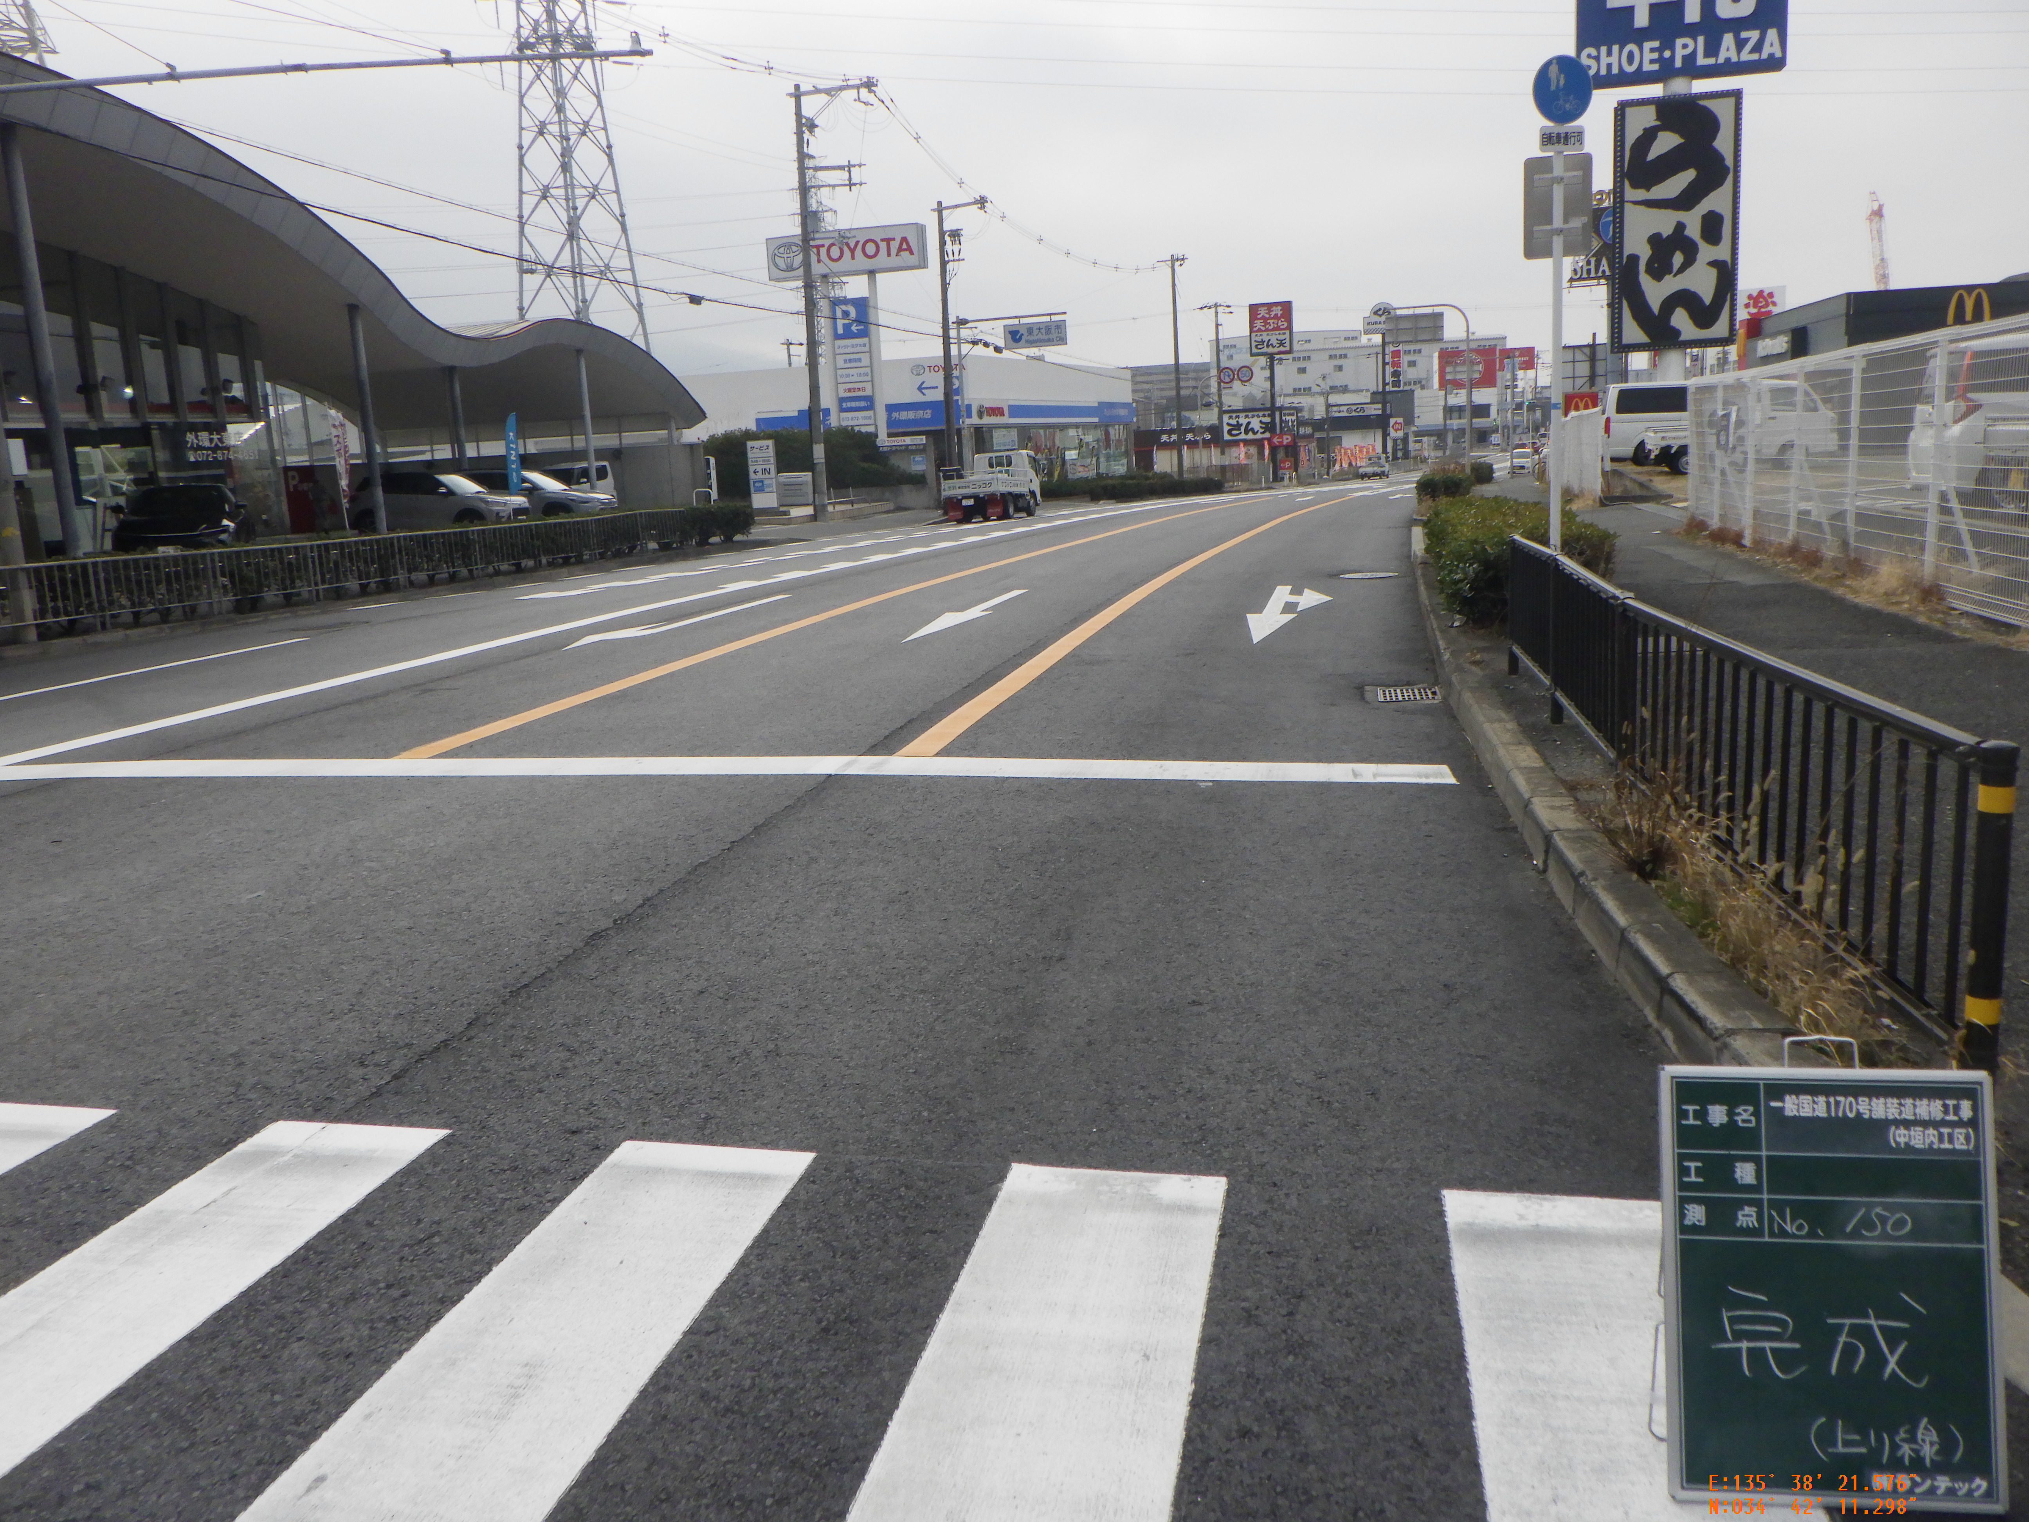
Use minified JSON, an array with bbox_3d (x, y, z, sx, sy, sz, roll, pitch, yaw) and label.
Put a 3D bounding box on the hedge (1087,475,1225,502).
[{"bbox_3d":[5.396,-10.394,62.225,1.200,0.750,10.533,3,12,29],"label":"hedge"}]

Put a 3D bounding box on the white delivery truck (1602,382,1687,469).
[{"bbox_3d":[16.345,-7.962,38.282,4.760,1.910,1.720,0,11,14],"label":"white delivery truck"}]

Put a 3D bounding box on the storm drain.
[{"bbox_3d":[2.346,-0.386,9.935,0.460,0.050,0.550,0,11,12],"label":"storm drain"}]

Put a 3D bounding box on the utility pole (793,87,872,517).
[{"bbox_3d":[-5.041,-13.341,47.849,3.000,12.372,0.600,3,12,26],"label":"utility pole"}]

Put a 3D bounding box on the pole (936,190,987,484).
[{"bbox_3d":[-1.836,-16.002,64.276,2.900,11.538,0.600,6,13,38],"label":"pole"}]

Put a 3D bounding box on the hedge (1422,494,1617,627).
[{"bbox_3d":[4.486,-2.014,15.439,1.200,0.680,8.400,0,11,13],"label":"hedge"}]

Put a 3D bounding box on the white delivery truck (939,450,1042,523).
[{"bbox_3d":[-0.622,-8.178,48.229,1.720,2.000,4.700,1,11,17],"label":"white delivery truck"}]

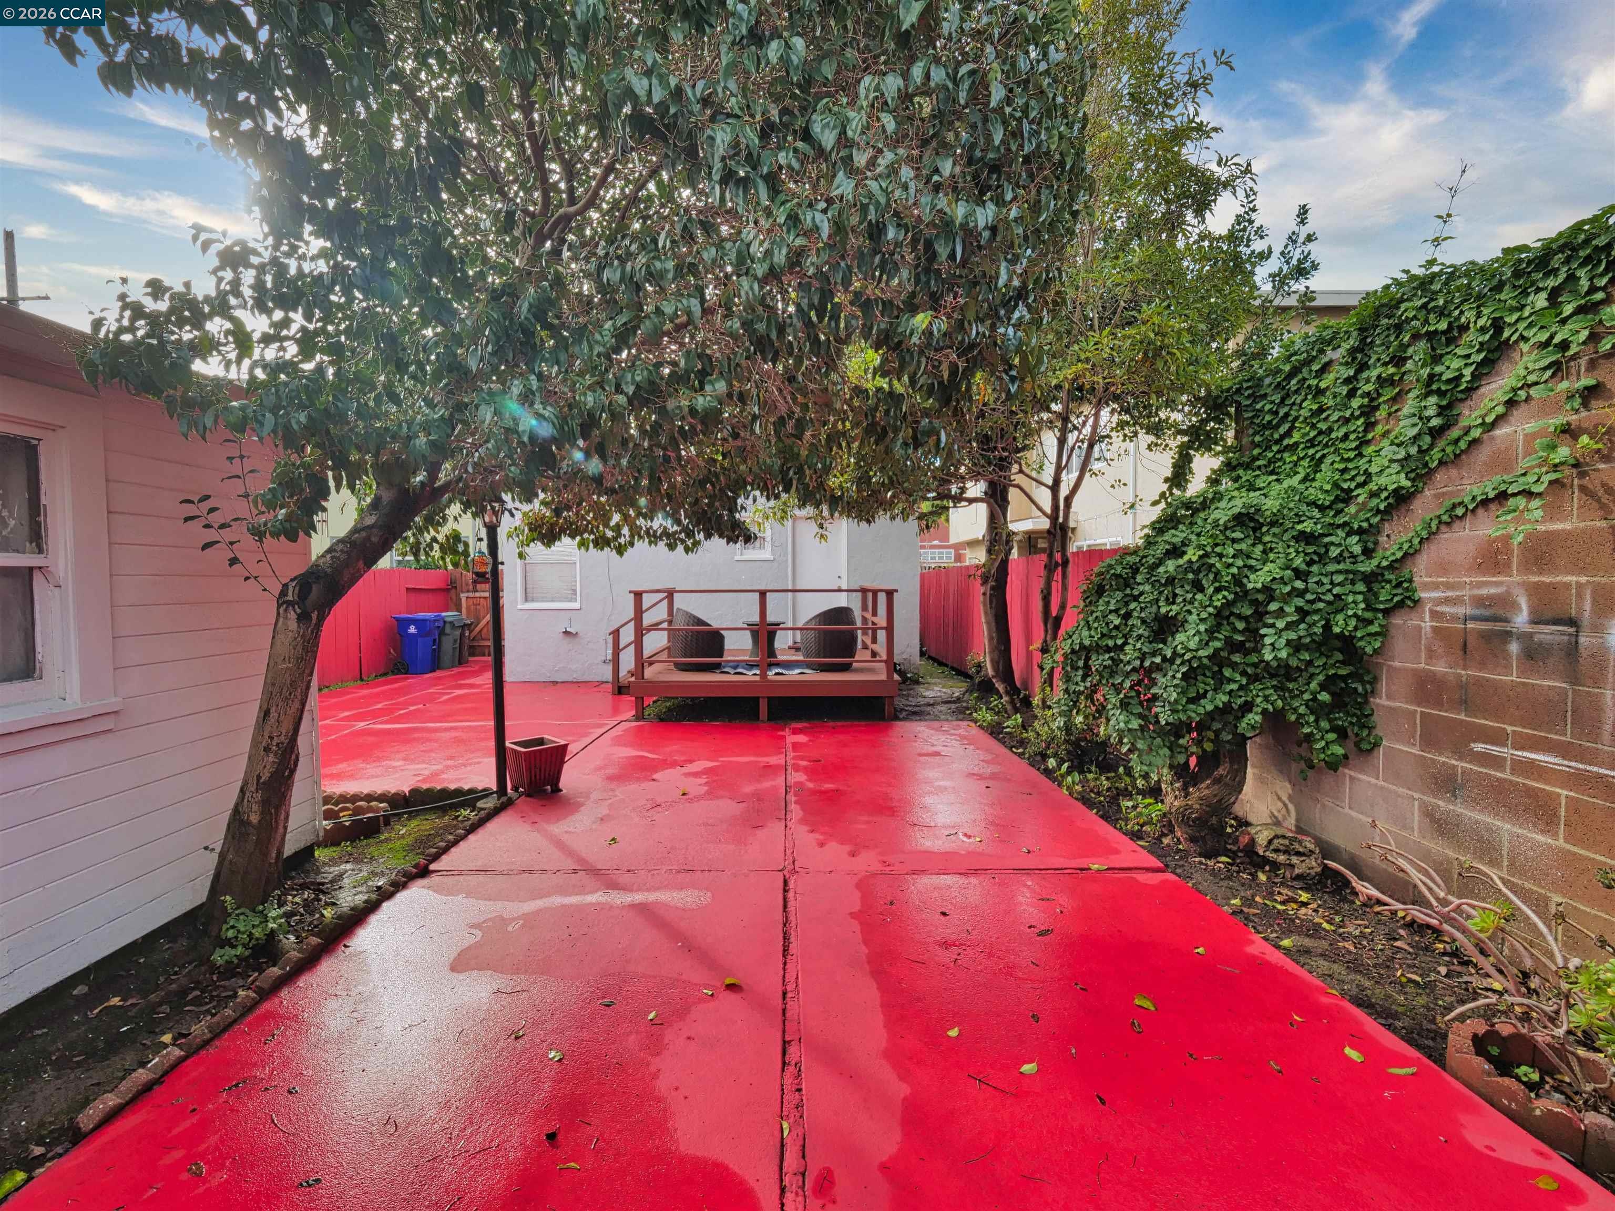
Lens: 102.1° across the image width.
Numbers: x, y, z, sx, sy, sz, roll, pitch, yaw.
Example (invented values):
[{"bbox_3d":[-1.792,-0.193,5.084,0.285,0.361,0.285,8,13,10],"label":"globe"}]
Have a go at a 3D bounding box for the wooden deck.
[{"bbox_3d":[-0.840,0.555,9.420,3.780,1.550,3.400,0,2,-2],"label":"wooden deck"}]

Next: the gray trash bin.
[{"bbox_3d":[-7.250,0.710,12.970,0.750,1.070,0.620,-1,2,-10],"label":"gray trash bin"}]

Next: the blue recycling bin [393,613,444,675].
[{"bbox_3d":[-7.230,0.725,12.170,0.750,1.070,0.620,-1,2,-10],"label":"blue recycling bin"}]

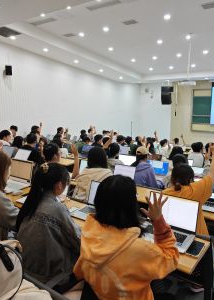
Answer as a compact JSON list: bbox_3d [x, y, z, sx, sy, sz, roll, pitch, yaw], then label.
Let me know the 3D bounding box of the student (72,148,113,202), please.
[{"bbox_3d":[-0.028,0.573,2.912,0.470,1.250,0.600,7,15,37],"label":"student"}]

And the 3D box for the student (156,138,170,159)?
[{"bbox_3d":[1.536,0.343,6.943,0.500,1.280,0.620,7,15,37],"label":"student"}]

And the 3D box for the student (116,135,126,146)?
[{"bbox_3d":[0.370,0.257,6.823,0.480,1.250,0.620,9,15,43],"label":"student"}]

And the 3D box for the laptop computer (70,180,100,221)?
[{"bbox_3d":[-0.044,0.386,1.998,0.330,0.200,0.310,5,13,31],"label":"laptop computer"}]

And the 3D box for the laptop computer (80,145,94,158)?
[{"bbox_3d":[-0.522,0.051,6.455,0.350,0.220,0.310,7,15,37],"label":"laptop computer"}]

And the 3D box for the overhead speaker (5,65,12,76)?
[{"bbox_3d":[-2.765,-2.235,7.500,0.190,0.280,0.190,-7,12,-26],"label":"overhead speaker"}]

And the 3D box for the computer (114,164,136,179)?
[{"bbox_3d":[0.157,0.338,3.256,0.320,0.220,0.290,7,15,37],"label":"computer"}]

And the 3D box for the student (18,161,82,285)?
[{"bbox_3d":[-0.297,0.677,1.828,0.490,1.190,0.620,8,15,40],"label":"student"}]

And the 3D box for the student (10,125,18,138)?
[{"bbox_3d":[-2.292,0.019,6.724,0.480,1.280,0.620,7,14,37],"label":"student"}]

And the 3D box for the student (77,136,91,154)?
[{"bbox_3d":[-0.457,0.261,7.190,0.500,1.250,0.620,7,15,37],"label":"student"}]

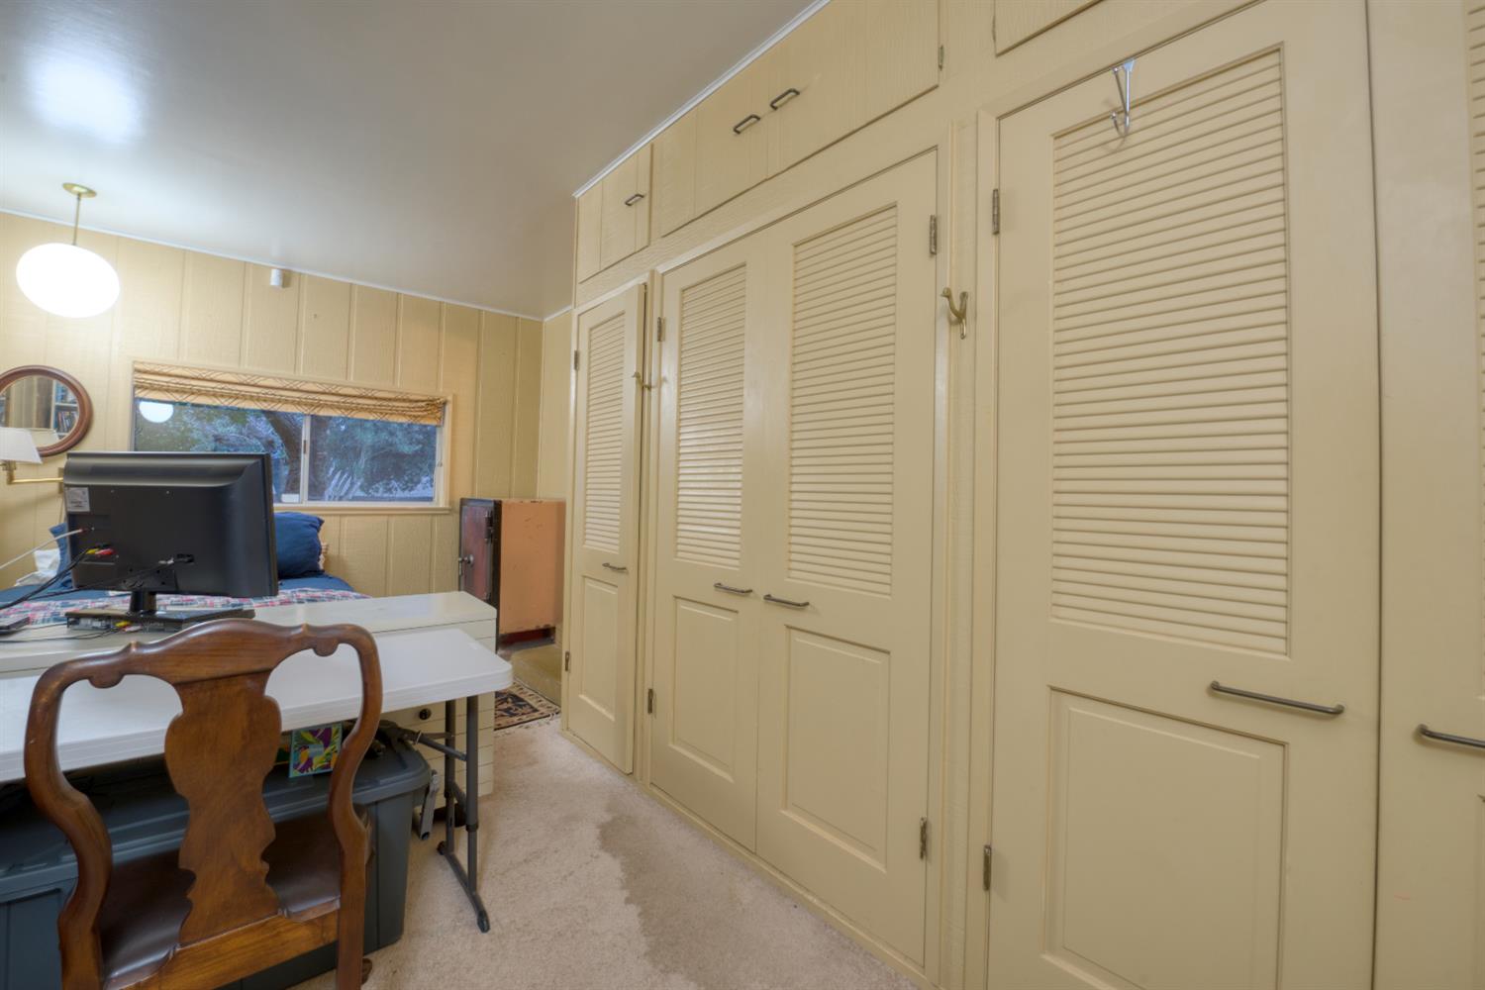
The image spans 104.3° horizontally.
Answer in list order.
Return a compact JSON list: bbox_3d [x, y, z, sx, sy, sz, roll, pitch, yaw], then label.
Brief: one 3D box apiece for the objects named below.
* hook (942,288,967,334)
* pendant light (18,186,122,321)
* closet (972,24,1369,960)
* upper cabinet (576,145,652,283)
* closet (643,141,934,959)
[{"bbox_3d":[0.496,-0.428,1.351,0.095,0.114,0.024,1,0,-43],"label":"hook"},{"bbox_3d":[-3.251,-1.178,2.803,0.336,0.625,0.336,1,0,-43],"label":"pendant light"},{"bbox_3d":[0.983,0.161,1.305,0.580,2.034,0.586,1,0,-43],"label":"closet"},{"bbox_3d":[-0.382,-1.230,2.779,0.580,0.440,0.634,1,0,-43],"label":"upper cabinet"},{"bbox_3d":[0.267,0.150,2.070,0.580,2.034,1.204,1,0,-43],"label":"closet"}]

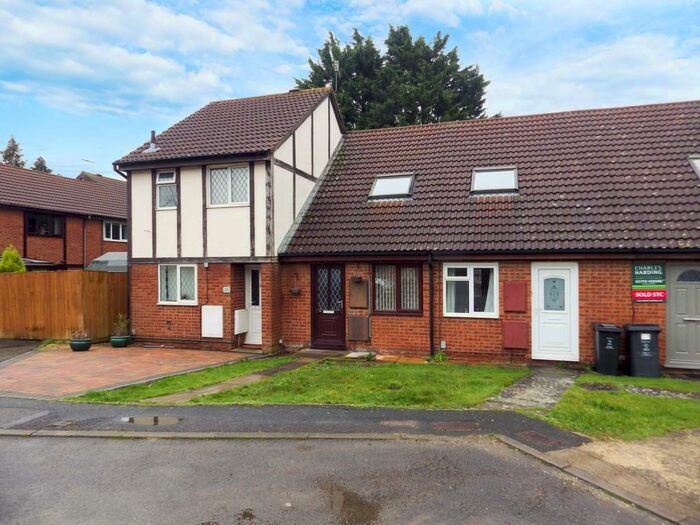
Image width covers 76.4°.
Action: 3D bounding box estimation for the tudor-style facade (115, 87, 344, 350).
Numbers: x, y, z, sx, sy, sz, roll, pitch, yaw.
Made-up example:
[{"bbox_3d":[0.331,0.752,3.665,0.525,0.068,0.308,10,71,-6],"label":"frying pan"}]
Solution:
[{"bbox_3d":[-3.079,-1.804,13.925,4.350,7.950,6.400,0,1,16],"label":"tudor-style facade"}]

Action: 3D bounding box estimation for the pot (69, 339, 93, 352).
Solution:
[{"bbox_3d":[-6.558,2.031,10.850,0.540,0.250,0.540,-1,1,0],"label":"pot"}]

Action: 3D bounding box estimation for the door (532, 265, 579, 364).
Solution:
[{"bbox_3d":[4.297,1.026,9.322,0.910,2.045,0.100,0,1,16],"label":"door"}]

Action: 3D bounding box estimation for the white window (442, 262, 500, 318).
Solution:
[{"bbox_3d":[2.670,0.615,9.785,1.170,1.205,0.100,0,1,16],"label":"white window"}]

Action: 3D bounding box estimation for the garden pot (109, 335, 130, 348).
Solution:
[{"bbox_3d":[-5.870,2.042,11.400,0.540,0.250,0.540,-1,1,0],"label":"garden pot"}]

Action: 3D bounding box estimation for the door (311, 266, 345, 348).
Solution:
[{"bbox_3d":[-0.503,1.061,10.709,0.875,2.030,0.100,0,1,16],"label":"door"}]

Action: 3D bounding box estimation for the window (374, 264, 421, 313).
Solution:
[{"bbox_3d":[1.109,0.628,10.236,1.140,1.170,0.100,0,1,16],"label":"window"}]

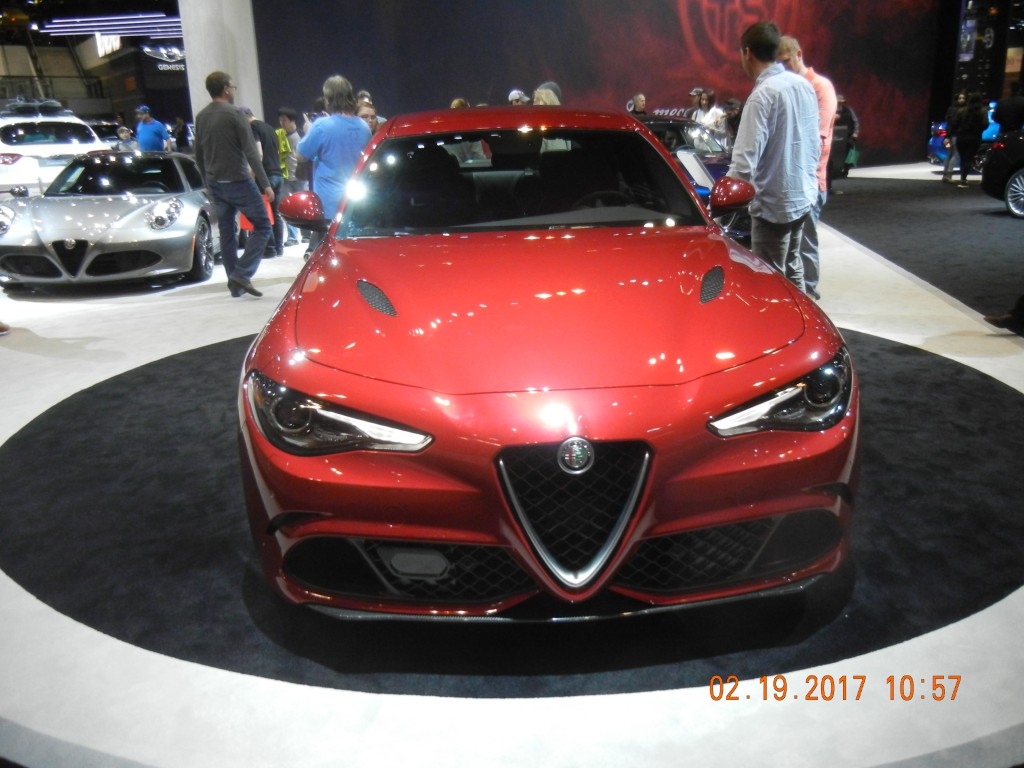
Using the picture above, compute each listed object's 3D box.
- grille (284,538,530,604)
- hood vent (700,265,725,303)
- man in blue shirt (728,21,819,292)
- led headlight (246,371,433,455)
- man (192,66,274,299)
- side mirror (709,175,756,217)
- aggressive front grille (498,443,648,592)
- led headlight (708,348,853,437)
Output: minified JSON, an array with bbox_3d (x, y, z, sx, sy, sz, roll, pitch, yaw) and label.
[{"bbox_3d":[-0.264,0.466,2.294,0.645,0.155,0.140,1,17,8],"label":"grille"},{"bbox_3d":[0.613,-0.302,2.696,0.165,0.060,0.340,-2,17,-2],"label":"hood vent"},{"bbox_3d":[1.540,-1.138,5.212,0.520,1.840,0.370,-10,19,-27],"label":"man in blue shirt"},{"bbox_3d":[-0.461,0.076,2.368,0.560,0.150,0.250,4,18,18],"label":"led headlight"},{"bbox_3d":[-2.244,-1.595,7.209,0.540,1.780,0.460,7,18,26],"label":"man"},{"bbox_3d":[0.939,-0.797,3.773,0.220,0.170,0.160,-2,17,-2],"label":"side mirror"},{"bbox_3d":[0.155,0.320,2.193,0.365,0.370,0.090,-3,11,-3],"label":"aggressive front grille"},{"bbox_3d":[0.717,0.029,2.345,0.540,0.165,0.500,-2,17,-2],"label":"led headlight"}]

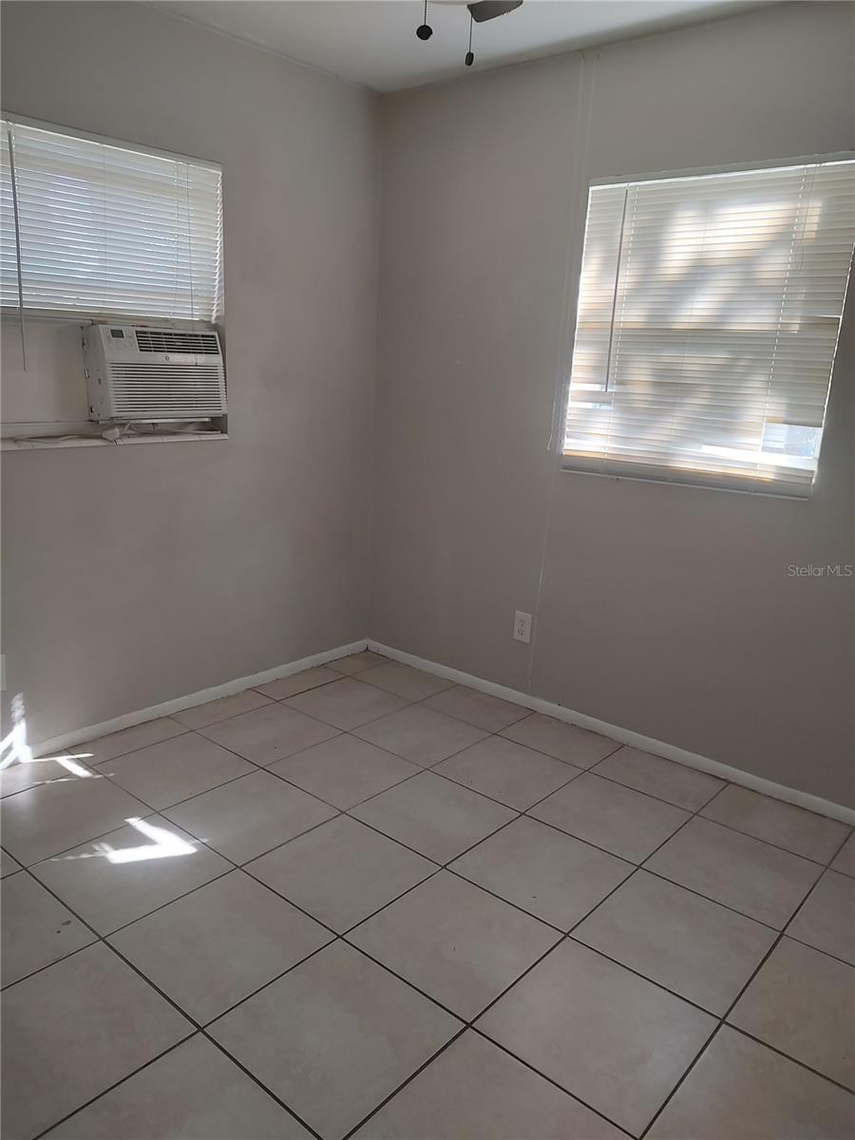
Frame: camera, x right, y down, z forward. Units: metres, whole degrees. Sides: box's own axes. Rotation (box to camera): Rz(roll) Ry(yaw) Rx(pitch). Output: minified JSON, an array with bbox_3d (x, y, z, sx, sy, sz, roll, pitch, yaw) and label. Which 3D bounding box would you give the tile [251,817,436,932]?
[{"bbox_3d":[-0.238,0.832,2.206,0.396,0.010,0.396,14,17,38],"label":"tile"}]

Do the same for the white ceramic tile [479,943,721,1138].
[{"bbox_3d":[0.378,1.007,1.751,0.398,0.010,0.398,14,17,38],"label":"white ceramic tile"}]

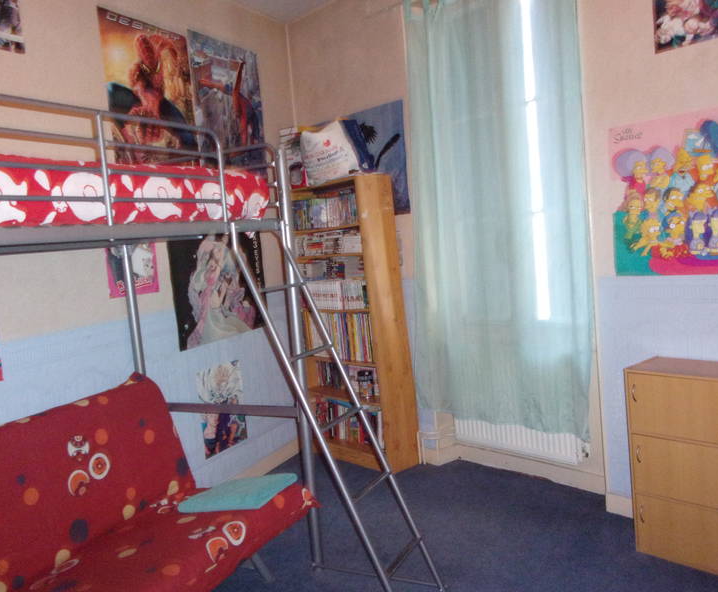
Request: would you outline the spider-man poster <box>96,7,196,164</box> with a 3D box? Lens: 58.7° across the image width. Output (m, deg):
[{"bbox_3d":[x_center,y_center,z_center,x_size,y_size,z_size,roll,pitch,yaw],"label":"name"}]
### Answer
[{"bbox_3d":[-1.047,-0.949,3.309,0.015,0.900,0.611,-3,5,27],"label":"spider-man poster"}]

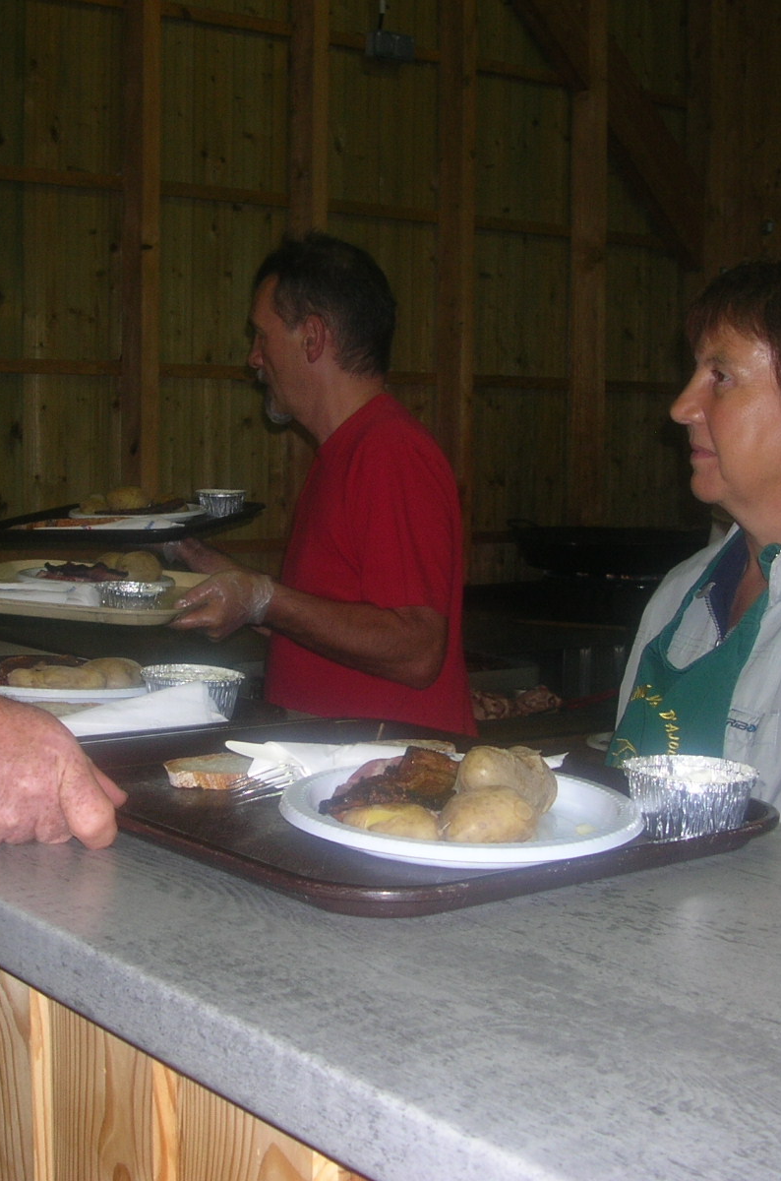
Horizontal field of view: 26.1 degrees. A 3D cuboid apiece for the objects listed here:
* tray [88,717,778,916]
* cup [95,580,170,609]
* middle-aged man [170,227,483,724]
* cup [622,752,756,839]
[{"bbox_3d":[-0.016,0.138,1.108,0.354,0.020,0.463,-4,7,-38],"label":"tray"},{"bbox_3d":[-0.314,0.018,2.050,0.085,0.040,0.085,0,5,0],"label":"cup"},{"bbox_3d":[-0.111,0.351,2.410,0.480,1.700,0.530,1,5,6],"label":"middle-aged man"},{"bbox_3d":[0.191,0.134,1.066,0.085,0.040,0.085,0,5,0],"label":"cup"}]

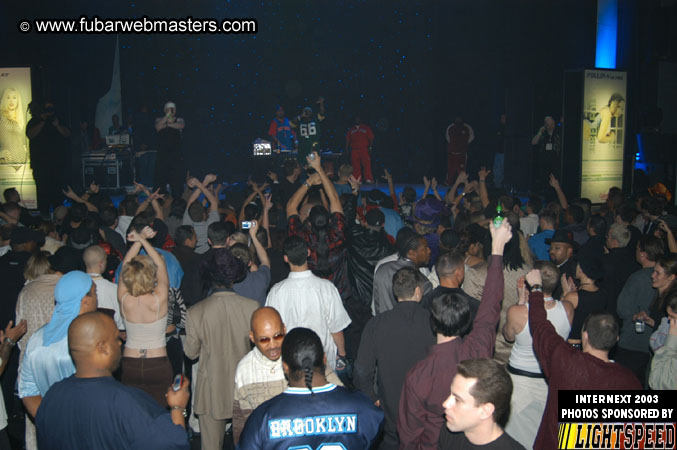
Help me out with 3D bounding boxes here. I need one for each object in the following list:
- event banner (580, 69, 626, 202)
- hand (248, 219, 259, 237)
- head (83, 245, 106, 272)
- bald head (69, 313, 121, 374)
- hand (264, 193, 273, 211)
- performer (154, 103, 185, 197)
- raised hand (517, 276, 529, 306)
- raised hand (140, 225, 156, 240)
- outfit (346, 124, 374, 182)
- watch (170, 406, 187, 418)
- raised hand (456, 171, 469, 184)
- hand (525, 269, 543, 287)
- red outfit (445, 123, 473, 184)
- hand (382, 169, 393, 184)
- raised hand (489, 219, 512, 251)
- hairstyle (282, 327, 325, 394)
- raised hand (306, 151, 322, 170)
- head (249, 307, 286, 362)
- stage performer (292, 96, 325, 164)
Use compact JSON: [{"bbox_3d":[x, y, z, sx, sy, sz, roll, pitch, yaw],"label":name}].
[{"bbox_3d":[4.928,-1.638,12.601,0.970,2.450,0.100,-3,7,-20],"label":"event banner"},{"bbox_3d":[-0.679,0.020,5.400,0.080,0.140,0.090,0,7,0],"label":"hand"},{"bbox_3d":[-1.984,0.272,5.500,0.165,0.235,0.205,4,7,33],"label":"head"},{"bbox_3d":[-0.954,0.464,2.650,0.210,0.240,0.170,-5,8,-42],"label":"bald head"},{"bbox_3d":[-0.787,-0.264,7.600,0.090,0.190,0.060,0,6,0],"label":"hand"},{"bbox_3d":[-3.249,-1.471,13.000,0.580,1.820,0.400,-1,6,-6],"label":"performer"},{"bbox_3d":[1.197,0.426,4.400,0.080,0.180,0.080,0,7,0],"label":"raised hand"},{"bbox_3d":[-1.180,0.047,4.200,0.095,0.095,0.090,0,7,0],"label":"raised hand"},{"bbox_3d":[0.540,-1.755,16.600,0.660,1.430,0.360,0,6,0],"label":"outfit"},{"bbox_3d":[-0.662,0.776,2.800,0.062,0.042,0.060,4,3,-25],"label":"watch"},{"bbox_3d":[1.577,-0.604,8.600,0.130,0.170,0.090,0,7,0],"label":"raised hand"},{"bbox_3d":[1.038,0.285,3.600,0.095,0.105,0.100,0,7,0],"label":"hand"},{"bbox_3d":[3.052,-1.818,17.200,0.680,1.580,0.380,0,7,-2],"label":"red outfit"},{"bbox_3d":[0.601,-0.595,8.300,0.110,0.180,0.080,0,7,0],"label":"hand"},{"bbox_3d":[0.802,0.047,3.350,0.110,0.160,0.090,-1,6,-11],"label":"raised hand"},{"bbox_3d":[-0.140,0.530,2.705,0.165,0.250,0.200,-1,7,-8],"label":"hairstyle"},{"bbox_3d":[-0.195,-0.525,5.500,0.110,0.155,0.090,-1,6,-6],"label":"raised hand"},{"bbox_3d":[-0.320,0.494,3.050,0.170,0.235,0.205,-10,13,-17],"label":"head"},{"bbox_3d":[-0.646,-1.678,14.100,0.700,1.980,0.450,1,6,9],"label":"stage performer"}]

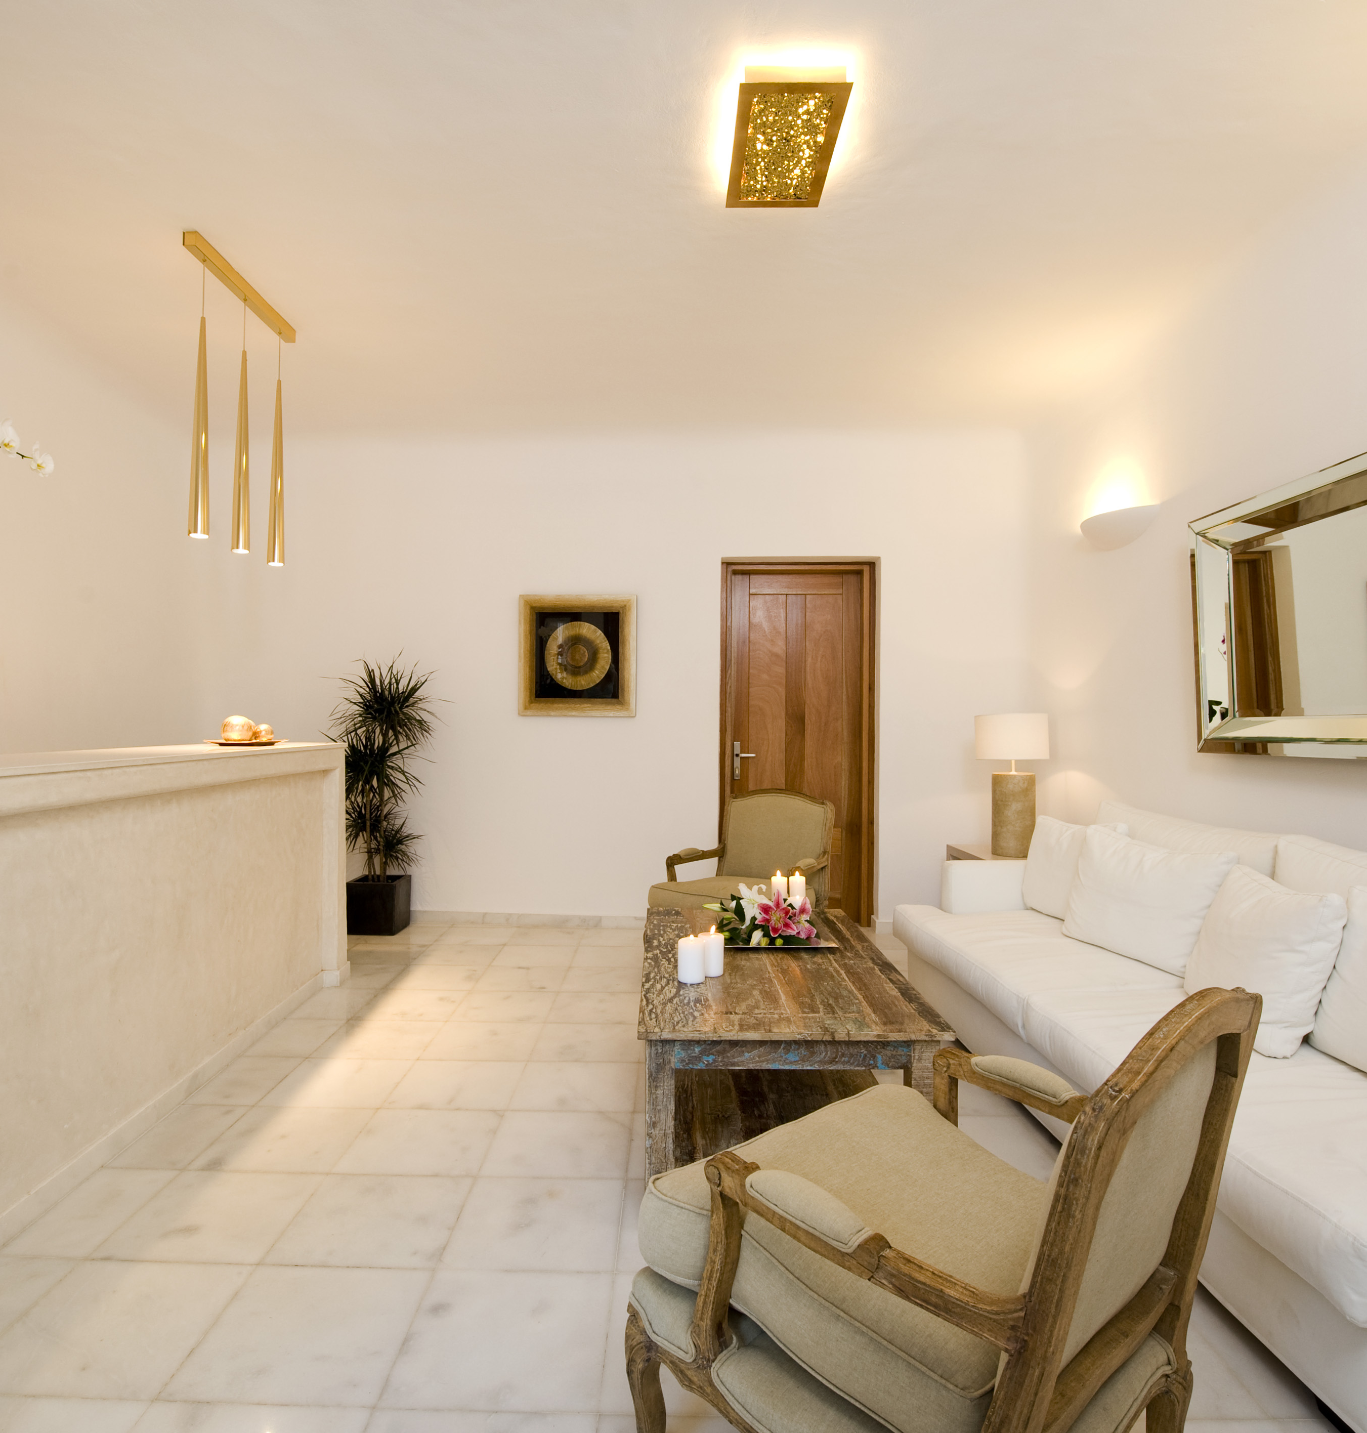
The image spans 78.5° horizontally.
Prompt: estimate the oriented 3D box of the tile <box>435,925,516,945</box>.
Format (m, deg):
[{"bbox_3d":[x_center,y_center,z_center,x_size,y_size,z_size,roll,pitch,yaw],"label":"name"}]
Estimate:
[{"bbox_3d":[-1.174,1.267,4.812,0.400,0.020,0.400,1,0,0],"label":"tile"}]

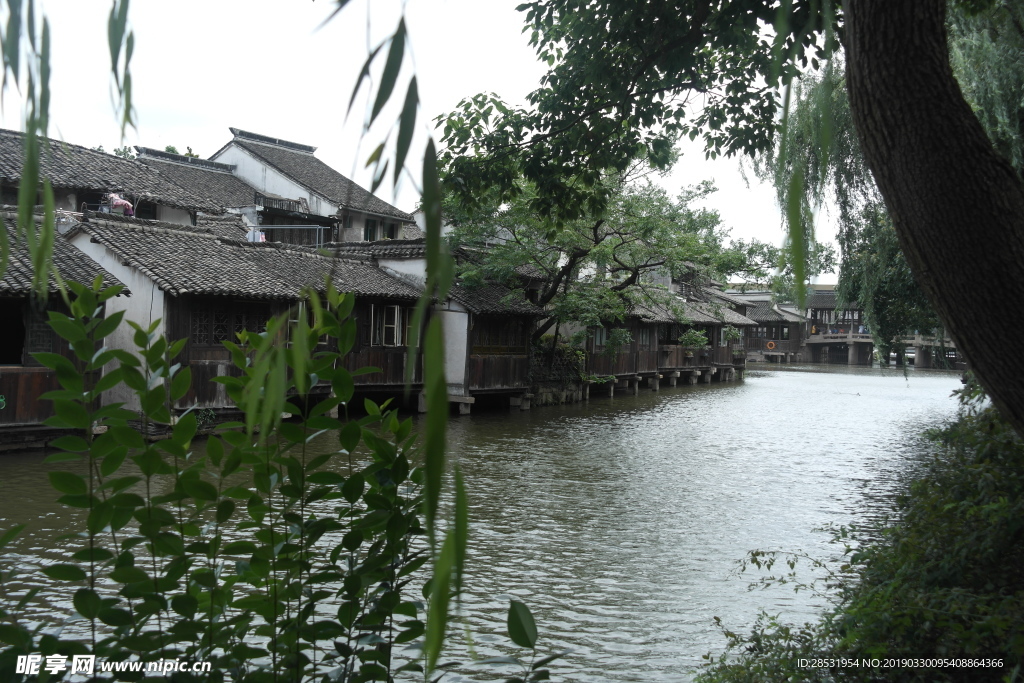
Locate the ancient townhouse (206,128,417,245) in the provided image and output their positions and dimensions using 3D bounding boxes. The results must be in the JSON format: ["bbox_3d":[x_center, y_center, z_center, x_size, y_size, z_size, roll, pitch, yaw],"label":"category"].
[{"bbox_3d":[-9.100,-3.700,42.600,9.600,9.000,5.600,0,0,30],"label":"ancient townhouse"}]

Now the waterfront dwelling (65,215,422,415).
[{"bbox_3d":[-7.400,-0.700,28.700,6.200,4.600,10.500,0,0,30],"label":"waterfront dwelling"}]

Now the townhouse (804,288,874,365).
[{"bbox_3d":[31.600,-1.500,98.000,7.400,7.300,6.000,0,0,6],"label":"townhouse"}]

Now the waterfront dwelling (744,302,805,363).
[{"bbox_3d":[24.800,-0.800,99.500,6.600,5.800,6.000,0,0,0],"label":"waterfront dwelling"}]

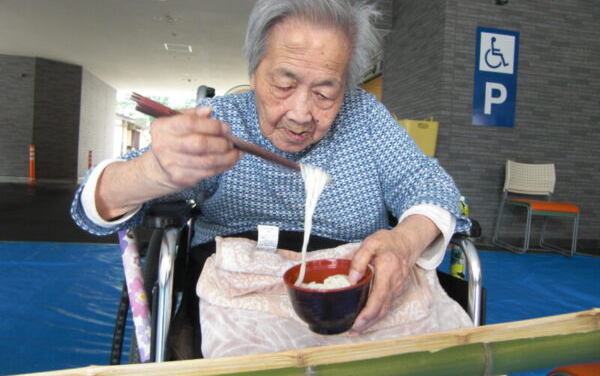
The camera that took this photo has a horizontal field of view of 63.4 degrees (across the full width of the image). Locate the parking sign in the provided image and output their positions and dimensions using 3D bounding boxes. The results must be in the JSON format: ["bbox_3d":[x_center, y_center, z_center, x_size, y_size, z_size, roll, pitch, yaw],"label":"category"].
[{"bbox_3d":[1.897,-1.061,4.691,0.459,0.926,0.020,3,1,-12],"label":"parking sign"}]

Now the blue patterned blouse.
[{"bbox_3d":[-0.029,-0.017,0.810,0.570,0.340,0.400,3,1,-5],"label":"blue patterned blouse"}]

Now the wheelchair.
[{"bbox_3d":[0.003,0.223,0.926,0.620,0.870,1.000,3,1,-6],"label":"wheelchair"}]

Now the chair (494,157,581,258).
[{"bbox_3d":[2.156,0.166,4.426,0.470,0.810,0.580,3,1,-4],"label":"chair"}]

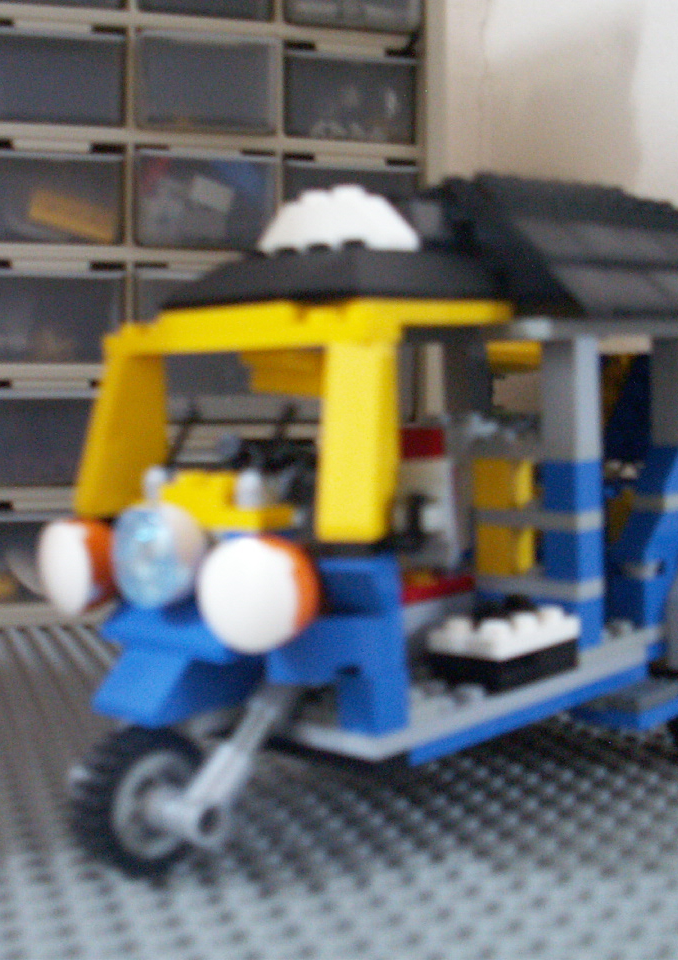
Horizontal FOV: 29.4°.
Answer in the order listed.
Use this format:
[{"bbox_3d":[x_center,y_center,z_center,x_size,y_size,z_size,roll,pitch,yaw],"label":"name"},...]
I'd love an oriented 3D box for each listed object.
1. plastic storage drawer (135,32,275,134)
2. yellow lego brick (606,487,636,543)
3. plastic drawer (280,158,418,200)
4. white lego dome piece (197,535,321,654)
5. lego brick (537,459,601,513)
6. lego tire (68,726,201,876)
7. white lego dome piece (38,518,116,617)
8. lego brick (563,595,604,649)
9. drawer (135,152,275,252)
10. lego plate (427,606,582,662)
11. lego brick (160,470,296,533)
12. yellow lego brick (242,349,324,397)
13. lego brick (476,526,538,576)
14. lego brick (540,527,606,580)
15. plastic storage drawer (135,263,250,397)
[{"bbox_3d":[-0.068,-0.147,0.530,0.054,0.036,0.130,-1,3,-18],"label":"plastic storage drawer"},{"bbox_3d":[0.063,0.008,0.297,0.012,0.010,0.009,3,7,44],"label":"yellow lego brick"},{"bbox_3d":[-0.014,-0.103,0.537,0.051,0.035,0.130,0,3,-17],"label":"plastic drawer"},{"bbox_3d":[-0.012,0.017,0.189,0.016,0.016,0.011,1,6,34],"label":"white lego dome piece"},{"bbox_3d":[0.044,0.001,0.244,0.008,0.010,0.008,4,8,45],"label":"lego brick"},{"bbox_3d":[-0.033,0.052,0.212,0.008,0.024,0.024,4,8,43],"label":"lego tire"},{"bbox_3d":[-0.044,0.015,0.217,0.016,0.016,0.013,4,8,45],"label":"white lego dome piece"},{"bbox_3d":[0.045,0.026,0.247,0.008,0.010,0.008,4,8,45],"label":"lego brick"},{"bbox_3d":[-0.065,-0.103,0.522,0.051,0.035,0.130,0,3,-17],"label":"drawer"},{"bbox_3d":[0.030,0.026,0.233,0.016,0.005,0.024,3,7,44],"label":"lego plate"},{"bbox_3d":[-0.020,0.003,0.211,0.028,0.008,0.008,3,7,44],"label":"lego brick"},{"bbox_3d":[-0.008,-0.020,0.242,0.021,0.010,0.010,4,8,45],"label":"yellow lego brick"},{"bbox_3d":[0.033,0.013,0.257,0.008,0.010,0.008,4,8,45],"label":"lego brick"},{"bbox_3d":[0.044,0.014,0.243,0.008,0.010,0.008,4,8,43],"label":"lego brick"},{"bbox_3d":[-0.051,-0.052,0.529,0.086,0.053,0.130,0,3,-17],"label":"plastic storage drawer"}]

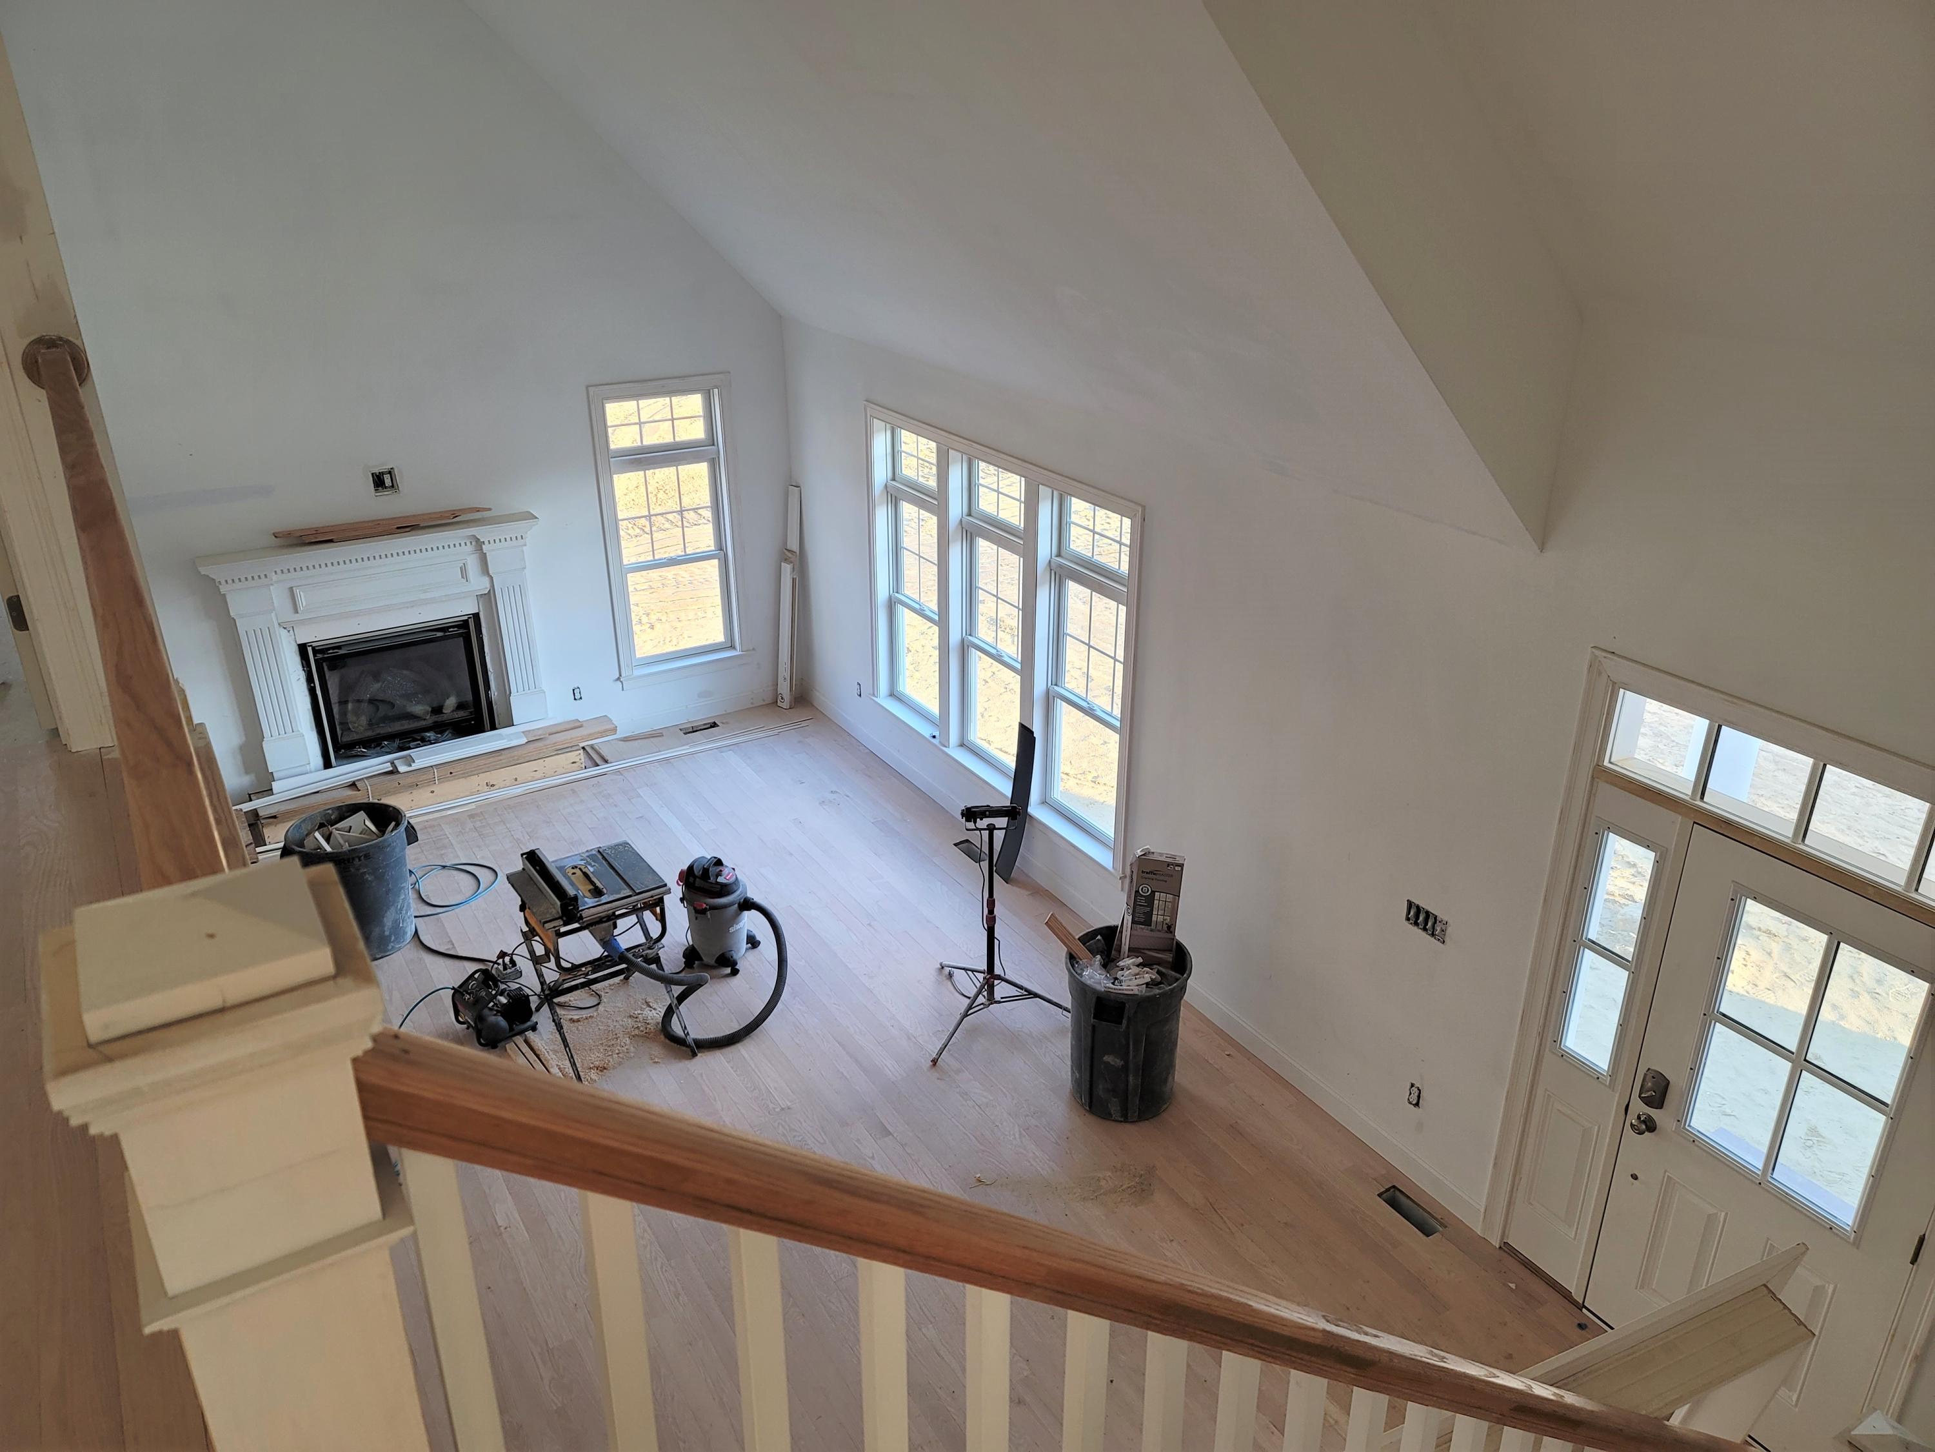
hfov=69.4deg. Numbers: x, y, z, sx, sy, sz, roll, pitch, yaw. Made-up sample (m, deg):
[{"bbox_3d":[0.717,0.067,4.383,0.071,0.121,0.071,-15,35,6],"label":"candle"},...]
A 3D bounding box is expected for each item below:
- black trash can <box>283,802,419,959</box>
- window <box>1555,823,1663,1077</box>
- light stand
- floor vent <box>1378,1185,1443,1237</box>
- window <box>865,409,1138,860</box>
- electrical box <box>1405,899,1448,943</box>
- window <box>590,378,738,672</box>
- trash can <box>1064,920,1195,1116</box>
[{"bbox_3d":[-3.225,0.835,7.401,0.630,0.690,0.570,-7,25,-14],"label":"black trash can"},{"bbox_3d":[2.200,0.782,4.798,0.060,0.940,0.250,-14,28,-28],"label":"window"},{"bbox_3d":[0.221,0.893,6.675,0.771,1.160,0.827,0,24,0],"label":"light stand"},{"bbox_3d":[1.799,1.987,5.687,0.095,0.040,0.275,-14,28,-28],"label":"floor vent"},{"bbox_3d":[0.109,-0.616,7.977,0.130,1.990,2.780,-14,28,-28],"label":"window"},{"bbox_3d":[1.815,0.754,5.465,0.070,0.105,0.205,-14,28,-28],"label":"electrical box"},{"bbox_3d":[-2.026,-1.370,9.582,0.950,1.970,0.120,-14,28,-28],"label":"window"},{"bbox_3d":[0.707,1.335,6.245,0.570,0.700,0.600,3,24,7],"label":"trash can"}]

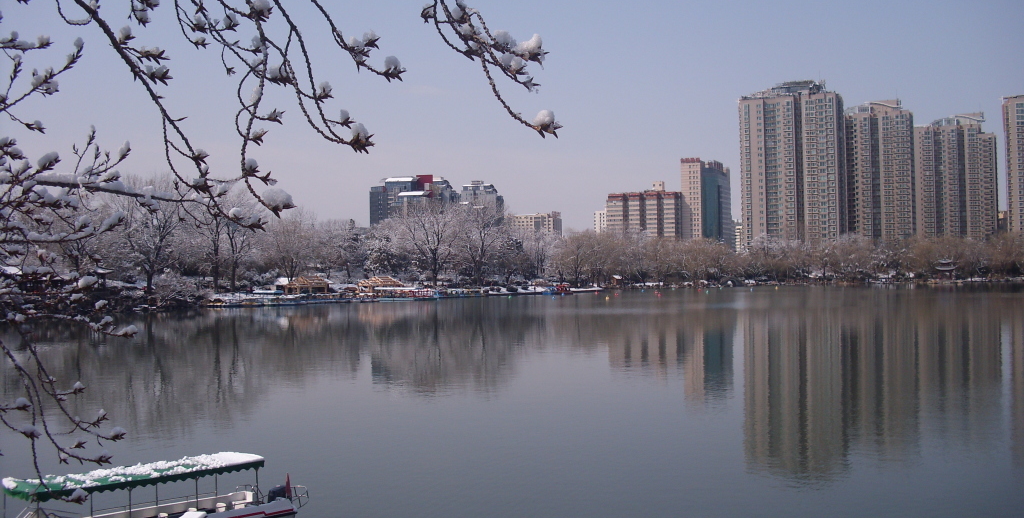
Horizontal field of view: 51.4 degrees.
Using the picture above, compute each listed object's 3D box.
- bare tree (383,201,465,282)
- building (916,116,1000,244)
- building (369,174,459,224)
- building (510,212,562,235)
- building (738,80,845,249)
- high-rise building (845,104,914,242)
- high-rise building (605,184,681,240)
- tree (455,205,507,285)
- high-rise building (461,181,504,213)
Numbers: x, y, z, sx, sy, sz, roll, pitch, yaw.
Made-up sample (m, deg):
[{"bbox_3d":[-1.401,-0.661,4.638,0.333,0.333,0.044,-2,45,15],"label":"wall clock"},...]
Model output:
[{"bbox_3d":[-17.650,-3.250,210.000,15.780,16.960,15.000,0,0,0],"label":"bare tree"},{"bbox_3d":[243.770,-34.970,584.000,41.300,83.490,20.000,0,0,25],"label":"building"},{"bbox_3d":[-59.410,-20.760,650.000,48.240,57.670,28.000,0,0,25],"label":"building"},{"bbox_3d":[19.830,-14.960,900.000,42.200,48.600,17.000,0,0,25],"label":"building"},{"bbox_3d":[124.920,-34.870,476.000,42.570,82.700,20.000,0,0,25],"label":"building"},{"bbox_3d":[179.930,-35.150,536.000,42.480,83.650,20.000,0,0,25],"label":"high-rise building"},{"bbox_3d":[85.170,-19.500,680.000,46.230,54.650,17.000,0,0,25],"label":"high-rise building"},{"bbox_3d":[-6.270,-2.690,212.000,11.150,15.930,11.000,0,0,0],"label":"tree"},{"bbox_3d":[-19.370,-21.130,690.000,23.400,58.650,18.000,0,0,25],"label":"high-rise building"}]

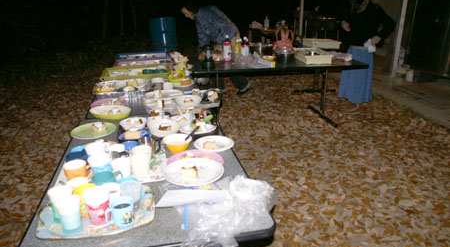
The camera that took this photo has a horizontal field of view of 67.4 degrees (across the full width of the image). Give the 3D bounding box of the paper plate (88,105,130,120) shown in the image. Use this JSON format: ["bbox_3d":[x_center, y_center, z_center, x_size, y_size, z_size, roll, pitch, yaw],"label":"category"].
[{"bbox_3d":[-0.693,-0.056,2.055,0.237,0.042,0.237,0,20,0],"label":"paper plate"}]

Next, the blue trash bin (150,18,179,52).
[{"bbox_3d":[-1.357,-1.916,7.600,0.580,0.900,0.580,-3,20,-9],"label":"blue trash bin"}]

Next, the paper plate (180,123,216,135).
[{"bbox_3d":[-0.141,0.035,1.803,0.191,0.026,0.191,0,20,0],"label":"paper plate"}]

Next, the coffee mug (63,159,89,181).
[{"bbox_3d":[-0.606,0.203,1.395,0.115,0.078,0.087,0,20,0],"label":"coffee mug"}]

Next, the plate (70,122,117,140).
[{"bbox_3d":[-0.693,0.048,1.799,0.229,0.023,0.229,0,20,0],"label":"plate"}]

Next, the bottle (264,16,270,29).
[{"bbox_3d":[0.845,-1.992,6.660,0.090,0.233,0.070,0,20,0],"label":"bottle"}]

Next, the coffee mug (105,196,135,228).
[{"bbox_3d":[-0.341,0.284,1.078,0.092,0.075,0.072,-7,21,-19],"label":"coffee mug"}]

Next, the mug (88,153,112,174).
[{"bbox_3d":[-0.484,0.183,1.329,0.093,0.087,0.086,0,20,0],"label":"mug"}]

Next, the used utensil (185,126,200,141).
[{"bbox_3d":[-0.172,0.065,1.643,0.155,0.018,0.030,-44,38,-18],"label":"used utensil"}]

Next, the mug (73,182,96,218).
[{"bbox_3d":[-0.475,0.271,1.164,0.095,0.100,0.084,0,20,0],"label":"mug"}]

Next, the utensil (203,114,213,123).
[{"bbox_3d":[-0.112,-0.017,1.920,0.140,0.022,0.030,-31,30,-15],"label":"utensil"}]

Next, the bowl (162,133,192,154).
[{"bbox_3d":[-0.230,0.108,1.666,0.141,0.072,0.141,0,20,0],"label":"bowl"}]

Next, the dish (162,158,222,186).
[{"bbox_3d":[-0.124,0.201,1.387,0.242,0.022,0.242,0,20,0],"label":"dish"}]

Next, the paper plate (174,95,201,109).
[{"bbox_3d":[-0.240,-0.141,2.244,0.185,0.038,0.185,0,20,0],"label":"paper plate"}]

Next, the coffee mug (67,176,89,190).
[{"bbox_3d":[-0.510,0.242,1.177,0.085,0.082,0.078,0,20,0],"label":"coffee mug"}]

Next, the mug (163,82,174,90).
[{"bbox_3d":[-0.437,-0.267,2.621,0.085,0.080,0.077,-3,20,-9],"label":"mug"}]

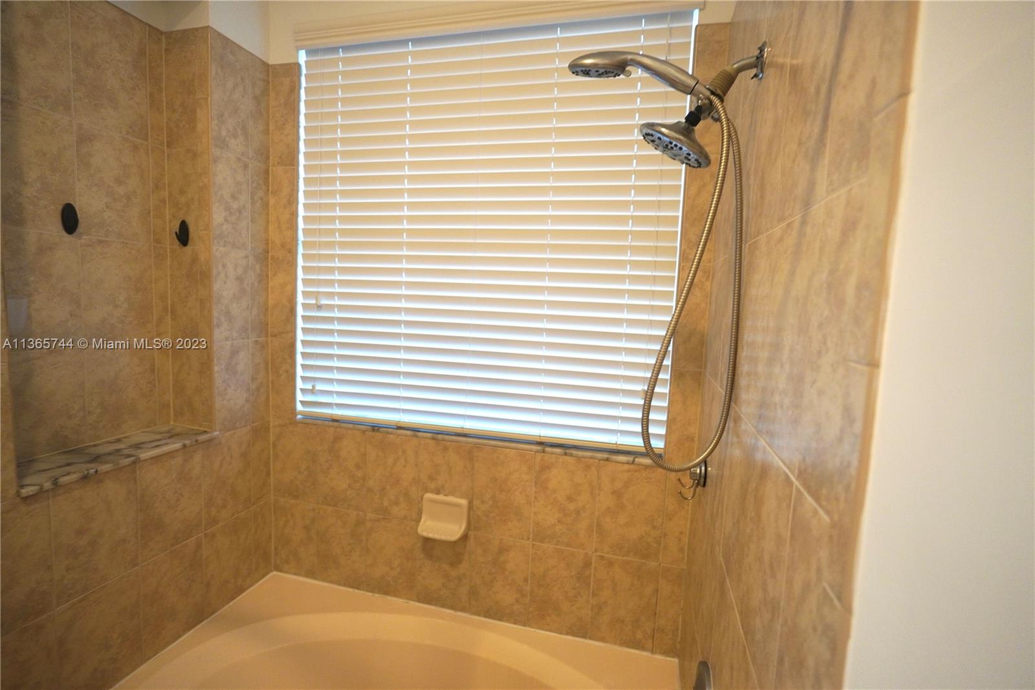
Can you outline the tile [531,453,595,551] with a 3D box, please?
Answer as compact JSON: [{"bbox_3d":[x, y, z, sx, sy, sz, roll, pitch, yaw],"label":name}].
[{"bbox_3d":[0.151,0.504,1.472,0.202,0.302,0.010,4,6,15],"label":"tile"}]

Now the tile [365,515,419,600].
[{"bbox_3d":[-0.462,0.770,1.671,0.203,0.298,0.010,4,5,14],"label":"tile"}]

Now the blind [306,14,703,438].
[{"bbox_3d":[-0.156,-0.338,1.498,1.275,1.255,0.050,4,6,15],"label":"blind"}]

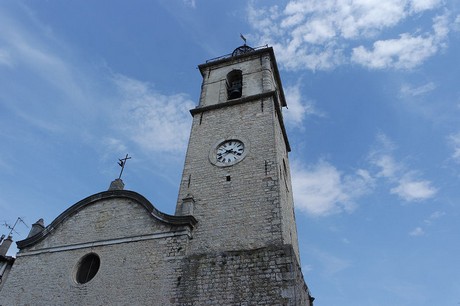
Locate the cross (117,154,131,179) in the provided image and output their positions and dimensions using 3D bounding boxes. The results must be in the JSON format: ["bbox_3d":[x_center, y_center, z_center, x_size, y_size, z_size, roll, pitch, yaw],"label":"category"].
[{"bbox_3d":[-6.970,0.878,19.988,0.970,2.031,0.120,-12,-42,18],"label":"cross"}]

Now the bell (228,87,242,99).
[{"bbox_3d":[0.407,-4.234,21.399,0.900,0.825,0.900,-10,-42,15],"label":"bell"}]

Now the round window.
[{"bbox_3d":[-7.124,5.854,15.460,1.561,1.561,0.300,-12,-42,18],"label":"round window"}]

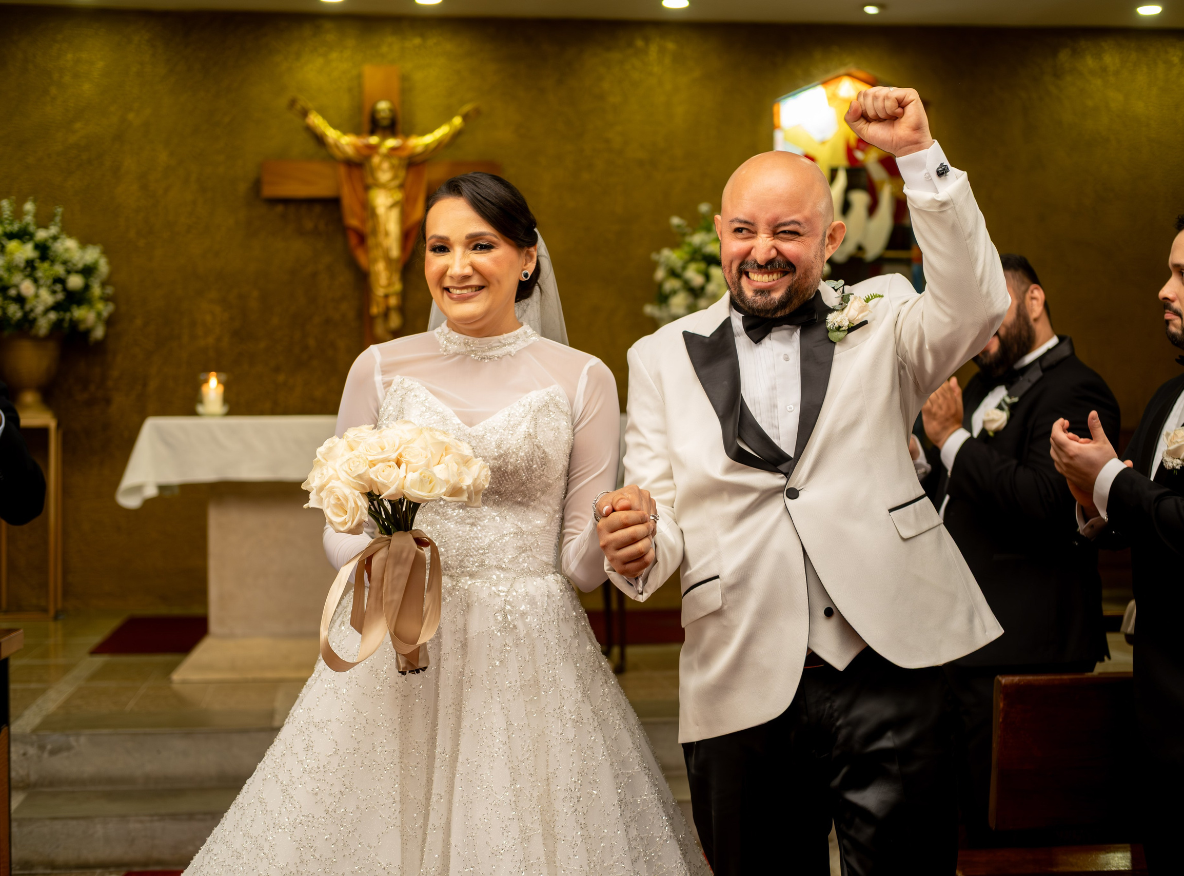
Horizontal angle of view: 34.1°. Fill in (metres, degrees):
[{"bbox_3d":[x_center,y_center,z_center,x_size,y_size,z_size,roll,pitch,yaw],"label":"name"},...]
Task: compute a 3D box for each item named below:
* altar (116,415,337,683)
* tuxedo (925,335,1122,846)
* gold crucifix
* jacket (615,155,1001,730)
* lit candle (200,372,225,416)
[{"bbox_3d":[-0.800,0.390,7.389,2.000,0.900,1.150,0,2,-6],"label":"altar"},{"bbox_3d":[0.890,0.524,4.142,0.440,1.460,0.520,-2,3,-37],"label":"tuxedo"},{"bbox_3d":[-0.953,-1.017,8.740,1.090,1.360,0.200,0,2,-6],"label":"gold crucifix"},{"bbox_3d":[0.334,0.024,2.980,0.620,0.890,0.380,0,2,5],"label":"jacket"},{"bbox_3d":[-1.502,-0.174,7.650,0.110,0.175,0.110,0,2,-6],"label":"lit candle"}]

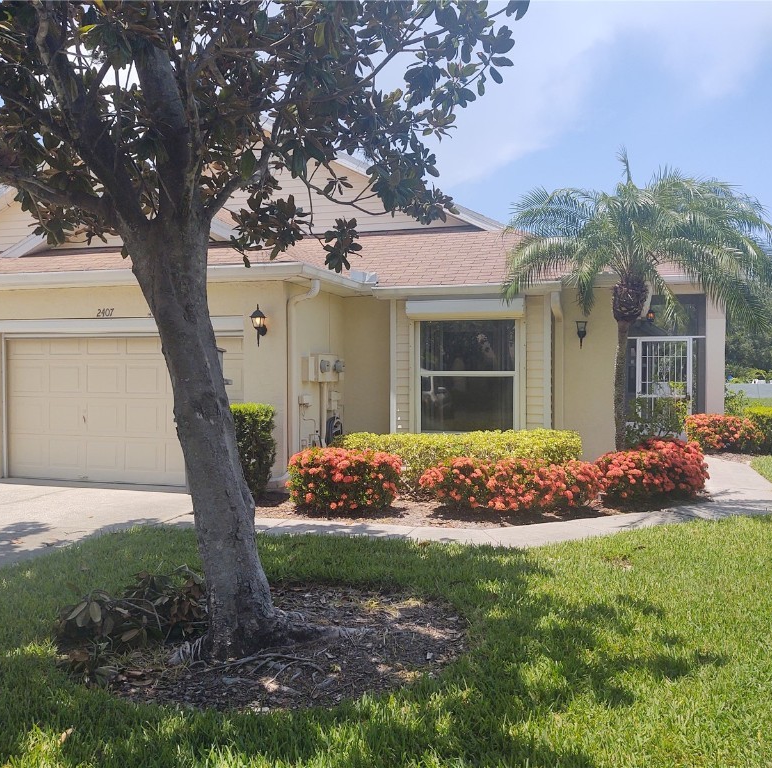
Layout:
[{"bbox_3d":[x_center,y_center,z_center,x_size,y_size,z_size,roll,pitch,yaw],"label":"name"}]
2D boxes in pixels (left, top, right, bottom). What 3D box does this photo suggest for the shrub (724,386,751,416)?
[{"bbox_3d":[6.950,0.594,16.025,0.850,1.050,0.850,1,2,20],"label":"shrub"}]

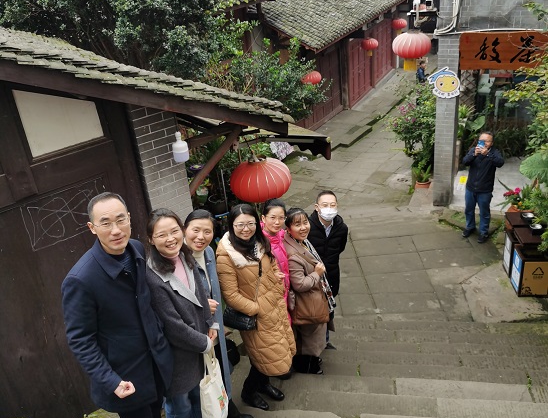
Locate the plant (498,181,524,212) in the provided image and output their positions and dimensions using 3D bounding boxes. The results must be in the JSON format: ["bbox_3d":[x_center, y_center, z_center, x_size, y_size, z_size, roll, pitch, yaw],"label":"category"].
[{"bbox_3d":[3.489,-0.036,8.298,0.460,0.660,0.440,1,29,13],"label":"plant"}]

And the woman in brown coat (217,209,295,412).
[{"bbox_3d":[-0.104,0.666,3.672,0.420,1.600,0.540,20,37,38],"label":"woman in brown coat"}]

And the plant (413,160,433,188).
[{"bbox_3d":[2.616,-0.588,10.000,0.380,0.560,0.380,1,29,13],"label":"plant"}]

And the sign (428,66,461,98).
[{"bbox_3d":[2.514,-1.865,8.398,0.470,0.470,0.050,3,29,15],"label":"sign"}]

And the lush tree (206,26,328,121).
[{"bbox_3d":[-0.125,-2.416,11.198,2.300,2.400,2.000,1,29,13],"label":"lush tree"}]

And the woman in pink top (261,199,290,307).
[{"bbox_3d":[0.083,0.624,4.114,0.380,1.600,0.500,20,37,38],"label":"woman in pink top"}]

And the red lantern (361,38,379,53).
[{"bbox_3d":[2.831,-4.808,16.800,0.500,0.420,0.500,1,29,13],"label":"red lantern"}]

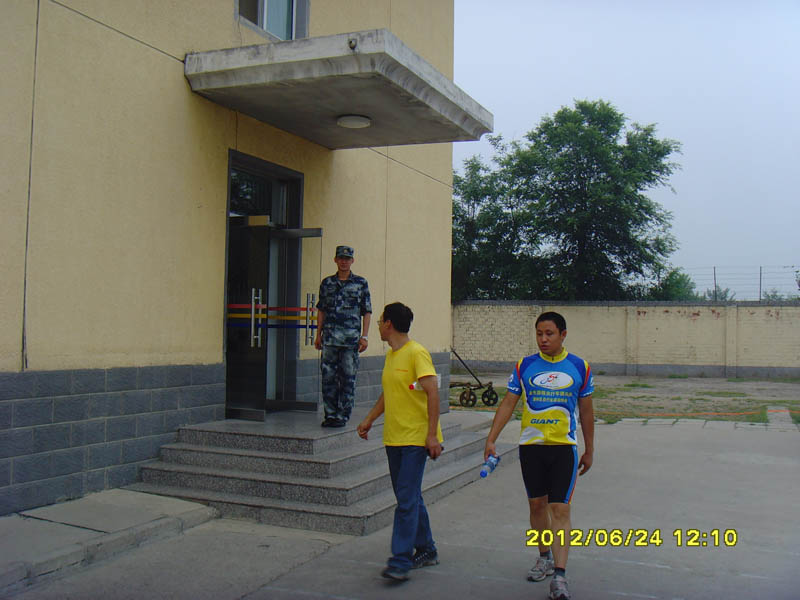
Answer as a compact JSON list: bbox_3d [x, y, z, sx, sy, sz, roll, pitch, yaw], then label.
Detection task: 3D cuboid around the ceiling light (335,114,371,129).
[{"bbox_3d":[-0.470,-1.886,9.508,0.350,0.090,0.350,1,-2,0],"label":"ceiling light"}]

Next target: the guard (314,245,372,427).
[{"bbox_3d":[-0.575,0.362,9.174,0.540,1.810,0.340,1,-2,21],"label":"guard"}]

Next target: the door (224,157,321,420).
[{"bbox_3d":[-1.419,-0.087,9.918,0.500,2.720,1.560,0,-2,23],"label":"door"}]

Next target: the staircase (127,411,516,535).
[{"bbox_3d":[-0.447,1.565,9.384,2.400,0.580,4.650,0,-2,23],"label":"staircase"}]

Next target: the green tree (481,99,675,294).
[{"bbox_3d":[7.666,-2.810,38.307,8.100,11.600,7.600,1,-2,0],"label":"green tree"}]

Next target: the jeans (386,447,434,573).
[{"bbox_3d":[0.061,1.260,5.809,0.340,0.860,0.440,0,-3,43],"label":"jeans"}]

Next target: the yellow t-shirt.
[{"bbox_3d":[0.087,0.600,5.831,0.280,0.690,0.440,3,-3,-42],"label":"yellow t-shirt"}]

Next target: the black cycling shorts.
[{"bbox_3d":[0.907,1.014,5.504,0.360,0.390,0.280,1,-2,18],"label":"black cycling shorts"}]

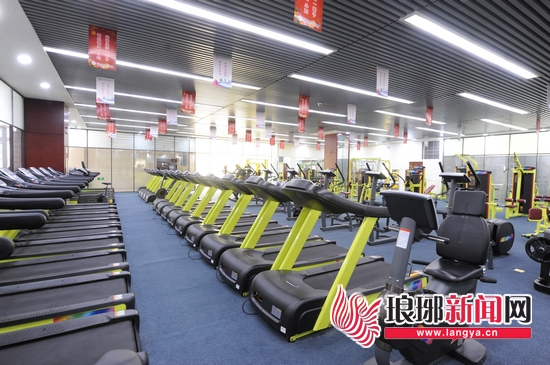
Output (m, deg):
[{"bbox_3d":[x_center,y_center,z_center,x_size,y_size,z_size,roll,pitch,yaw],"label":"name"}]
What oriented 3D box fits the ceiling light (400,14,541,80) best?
[{"bbox_3d":[3.445,-2.080,4.727,4.105,0.080,0.200,0,3,-32],"label":"ceiling light"}]

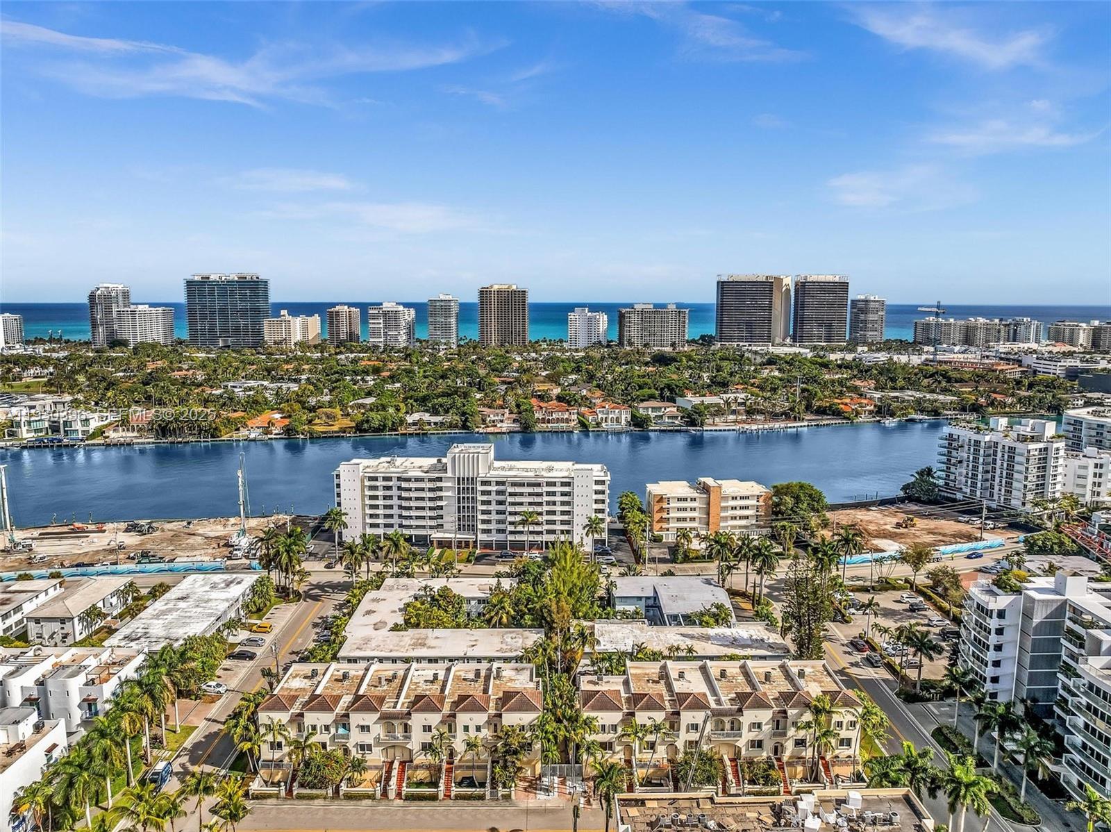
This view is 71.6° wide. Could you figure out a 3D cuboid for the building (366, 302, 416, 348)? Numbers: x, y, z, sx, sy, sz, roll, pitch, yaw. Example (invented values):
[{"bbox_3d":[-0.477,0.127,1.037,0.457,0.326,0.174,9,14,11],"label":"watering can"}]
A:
[{"bbox_3d":[-200.878,-109.638,949.591,50.900,59.750,32.000,0,9,2],"label":"building"}]

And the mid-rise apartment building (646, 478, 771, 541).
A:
[{"bbox_3d":[42.477,25.525,215.455,33.140,15.300,13.500,-1,9,-5],"label":"mid-rise apartment building"}]

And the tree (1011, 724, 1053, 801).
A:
[{"bbox_3d":[61.170,45.240,99.807,5.400,11.000,5.400,0,9,0],"label":"tree"}]

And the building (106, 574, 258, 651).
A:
[{"bbox_3d":[-72.000,40.620,150.950,15.200,6.200,36.300,0,9,-1],"label":"building"}]

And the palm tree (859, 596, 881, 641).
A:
[{"bbox_3d":[61.650,39.530,150.390,4.200,9.140,4.200,0,9,0],"label":"palm tree"}]

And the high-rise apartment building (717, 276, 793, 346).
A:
[{"bbox_3d":[239.797,-124.629,944.354,85.770,93.230,36.000,0,9,0],"label":"high-rise apartment building"}]

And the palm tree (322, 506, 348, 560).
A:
[{"bbox_3d":[-56.592,30.334,199.090,6.000,14.200,6.000,0,9,0],"label":"palm tree"}]

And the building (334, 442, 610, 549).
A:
[{"bbox_3d":[-21.966,21.588,213.833,74.000,27.300,17.000,1,9,5],"label":"building"}]

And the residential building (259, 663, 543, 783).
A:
[{"bbox_3d":[-21.636,44.847,115.099,39.600,10.800,15.200,0,9,0],"label":"residential building"}]

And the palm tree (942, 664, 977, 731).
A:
[{"bbox_3d":[61.673,42.942,117.604,5.100,10.220,5.100,0,9,0],"label":"palm tree"}]

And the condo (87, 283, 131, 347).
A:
[{"bbox_3d":[-563.138,-125.094,972.759,34.090,81.520,33.000,0,9,2],"label":"condo"}]

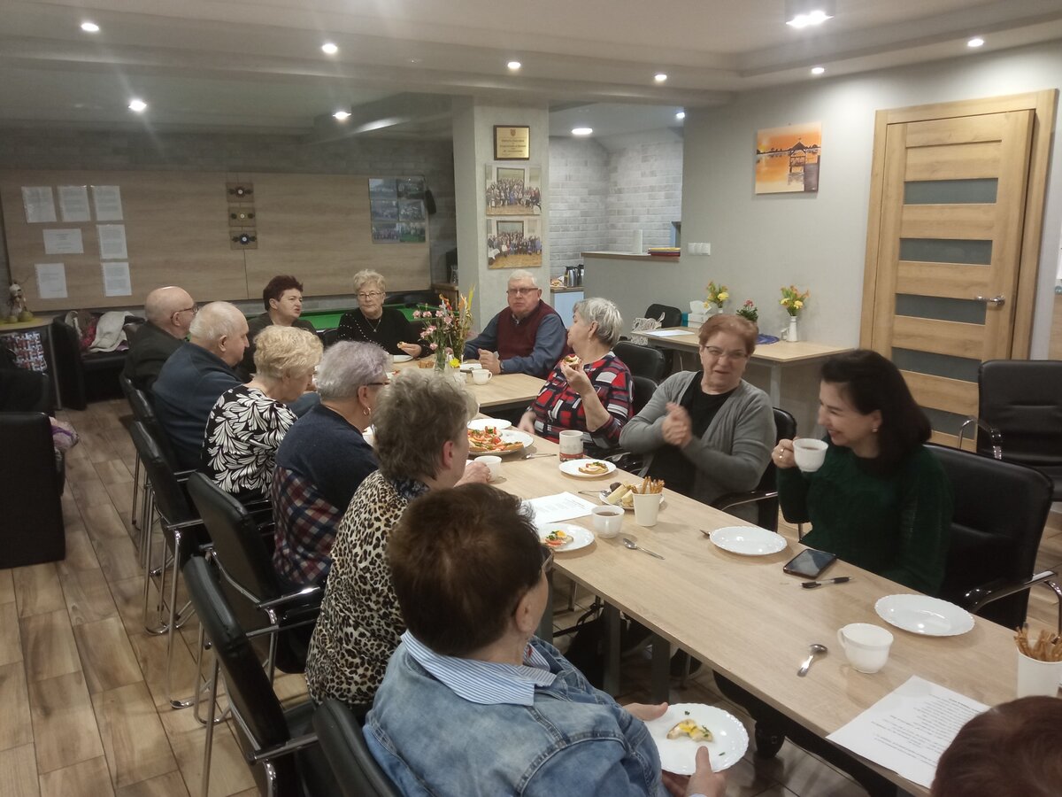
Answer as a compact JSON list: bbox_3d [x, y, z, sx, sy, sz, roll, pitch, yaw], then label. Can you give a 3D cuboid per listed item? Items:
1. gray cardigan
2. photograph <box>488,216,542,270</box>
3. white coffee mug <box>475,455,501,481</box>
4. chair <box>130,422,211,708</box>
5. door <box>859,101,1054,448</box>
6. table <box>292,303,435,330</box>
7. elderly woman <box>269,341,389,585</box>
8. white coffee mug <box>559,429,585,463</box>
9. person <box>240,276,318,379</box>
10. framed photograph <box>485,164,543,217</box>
[{"bbox_3d":[0.590,0.194,2.856,0.460,0.600,0.620,-12,17,-40],"label":"gray cardigan"},{"bbox_3d":[-0.113,-1.064,5.667,0.440,0.340,0.020,-9,15,-31],"label":"photograph"},{"bbox_3d":[-0.140,0.233,2.719,0.105,0.068,0.088,-1,13,0],"label":"white coffee mug"},{"bbox_3d":[-1.133,0.514,3.110,0.600,0.870,0.600,-9,15,-31],"label":"chair"},{"bbox_3d":[2.371,-0.567,4.750,0.100,2.140,1.010,-9,15,-32],"label":"door"},{"bbox_3d":[-1.688,-0.246,6.865,2.420,0.810,1.420,-9,15,-32],"label":"table"},{"bbox_3d":[-0.531,0.451,2.557,0.740,1.200,0.540,-9,15,-30],"label":"elderly woman"},{"bbox_3d":[0.147,0.170,3.007,0.086,0.096,0.106,-1,12,0],"label":"white coffee mug"},{"bbox_3d":[-1.421,-0.099,4.964,0.540,1.220,0.740,-12,17,-40],"label":"person"},{"bbox_3d":[-0.114,-1.369,5.454,0.425,0.320,0.020,-10,15,-32],"label":"framed photograph"}]

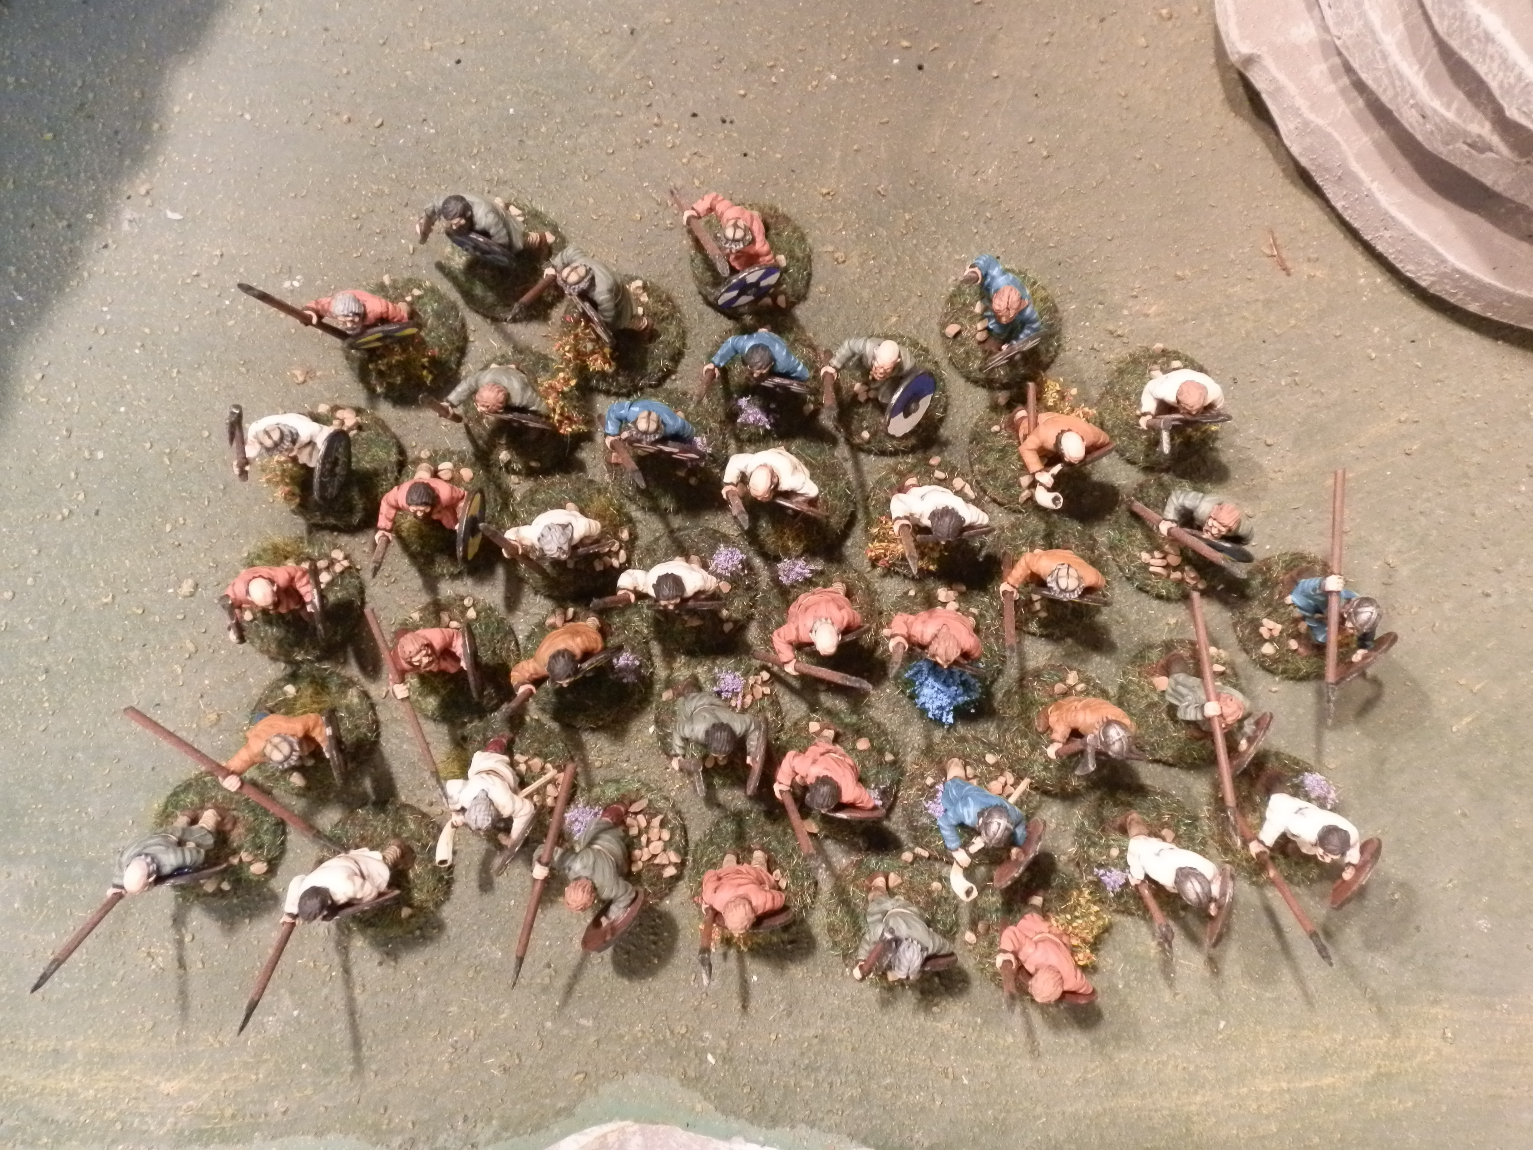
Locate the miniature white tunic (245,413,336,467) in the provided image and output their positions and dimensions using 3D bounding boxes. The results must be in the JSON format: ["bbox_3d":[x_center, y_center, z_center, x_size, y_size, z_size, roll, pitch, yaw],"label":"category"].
[{"bbox_3d":[-0.090,-0.025,0.237,0.015,0.013,0.010,-9,83,-1],"label":"miniature white tunic"}]

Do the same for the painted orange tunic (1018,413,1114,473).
[{"bbox_3d":[0.057,-0.025,0.236,0.016,0.015,0.010,-9,89,1],"label":"painted orange tunic"}]

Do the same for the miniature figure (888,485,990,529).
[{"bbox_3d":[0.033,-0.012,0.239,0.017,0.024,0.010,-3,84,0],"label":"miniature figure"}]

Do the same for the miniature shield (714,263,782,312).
[{"bbox_3d":[-0.003,-0.056,0.242,0.015,0.015,0.003,-28,84,-3],"label":"miniature shield"}]

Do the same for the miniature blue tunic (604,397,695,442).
[{"bbox_3d":[-0.023,-0.029,0.240,0.016,0.015,0.009,6,84,1],"label":"miniature blue tunic"}]

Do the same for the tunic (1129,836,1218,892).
[{"bbox_3d":[0.075,0.054,0.231,0.015,0.014,0.011,-28,85,-3],"label":"tunic"}]

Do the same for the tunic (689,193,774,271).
[{"bbox_3d":[-0.007,-0.066,0.238,0.015,0.015,0.009,30,90,2],"label":"tunic"}]

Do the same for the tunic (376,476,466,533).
[{"bbox_3d":[-0.066,-0.013,0.238,0.015,0.015,0.010,-2,89,1],"label":"tunic"}]

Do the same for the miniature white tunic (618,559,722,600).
[{"bbox_3d":[-0.018,0.002,0.234,0.018,0.013,0.009,-2,83,0],"label":"miniature white tunic"}]

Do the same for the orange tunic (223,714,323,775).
[{"bbox_3d":[-0.091,0.031,0.234,0.017,0.015,0.010,-13,84,-1],"label":"orange tunic"}]

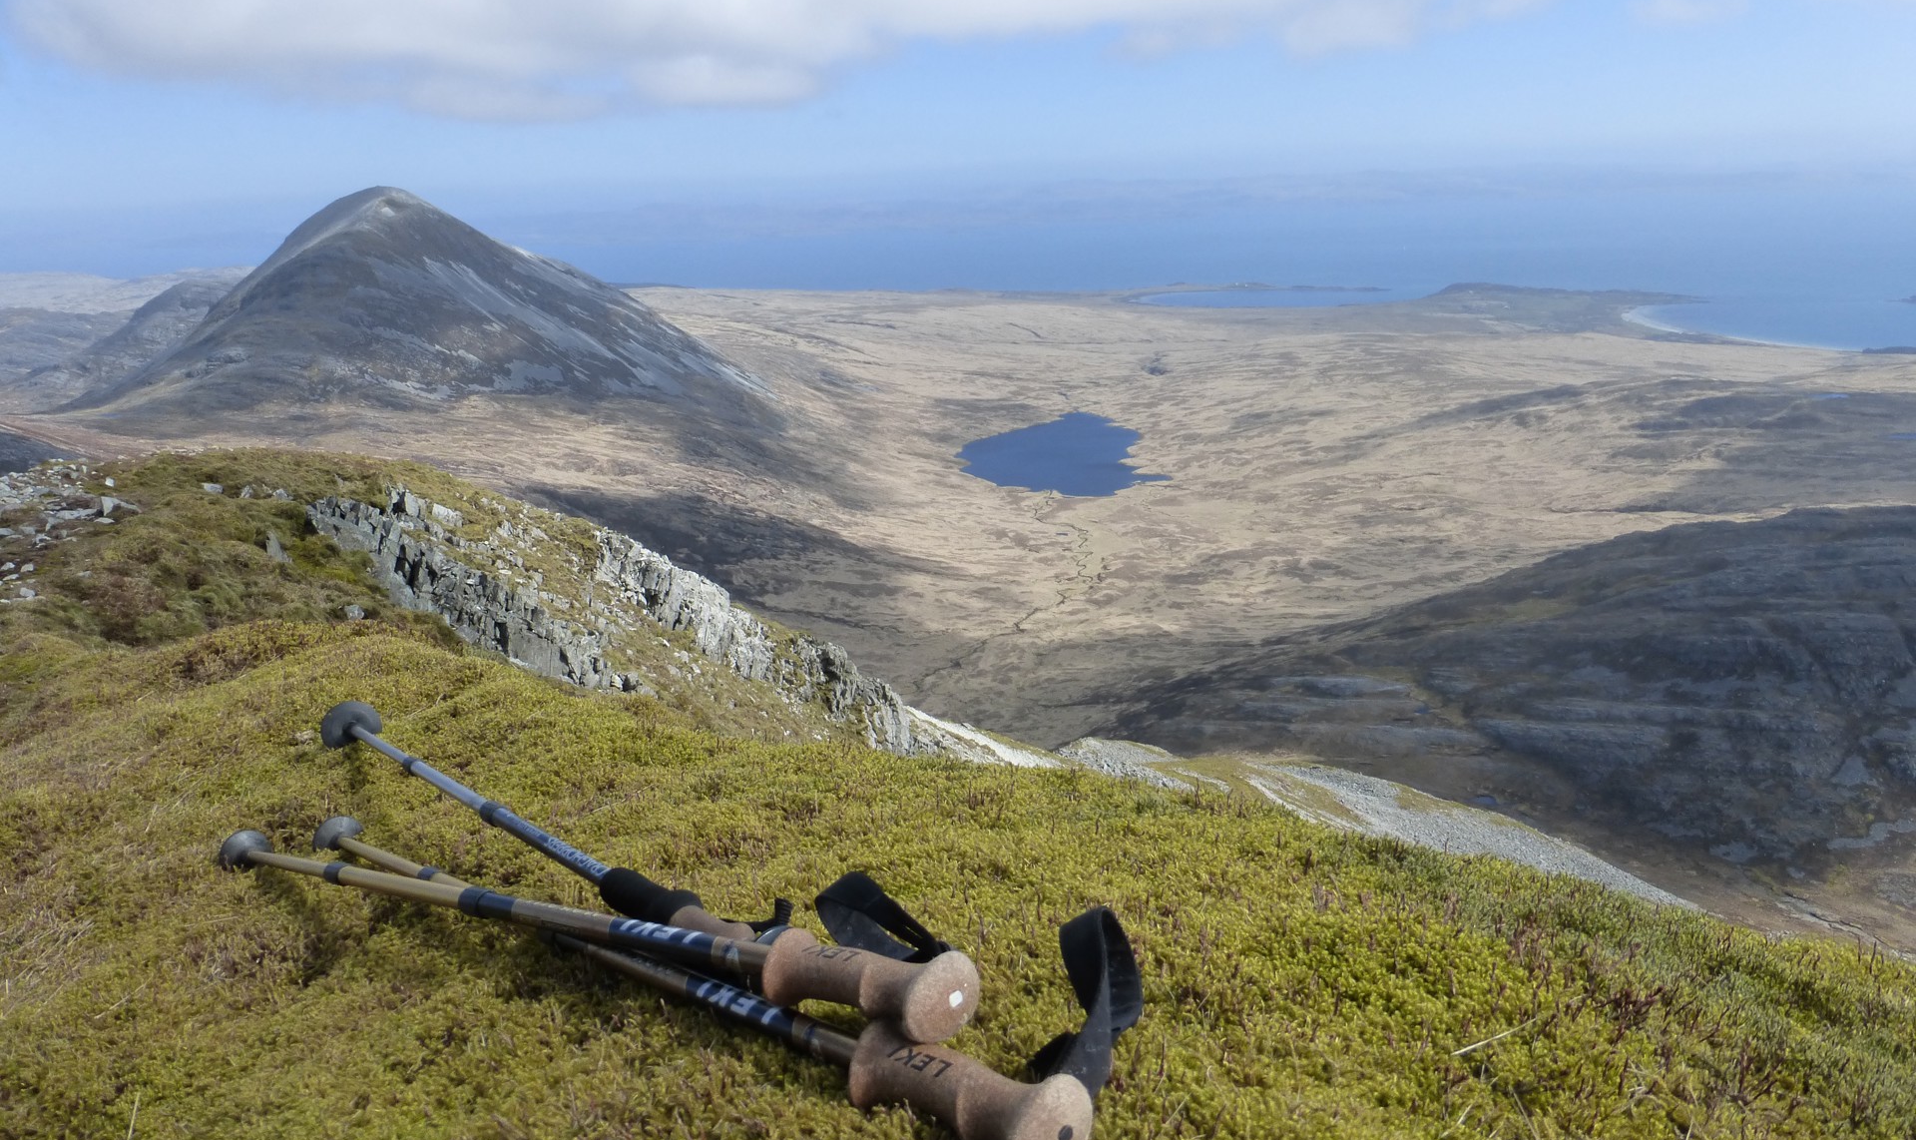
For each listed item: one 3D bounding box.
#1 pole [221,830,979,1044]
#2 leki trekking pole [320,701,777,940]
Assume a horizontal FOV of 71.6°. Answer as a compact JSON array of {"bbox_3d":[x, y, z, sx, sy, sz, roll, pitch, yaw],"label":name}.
[{"bbox_3d":[-0.370,0.247,1.000,1.003,0.060,0.065,-5,40,42],"label":"pole"},{"bbox_3d":[-0.425,0.211,1.191,0.065,0.065,1.095,-46,28,-26],"label":"leki trekking pole"}]

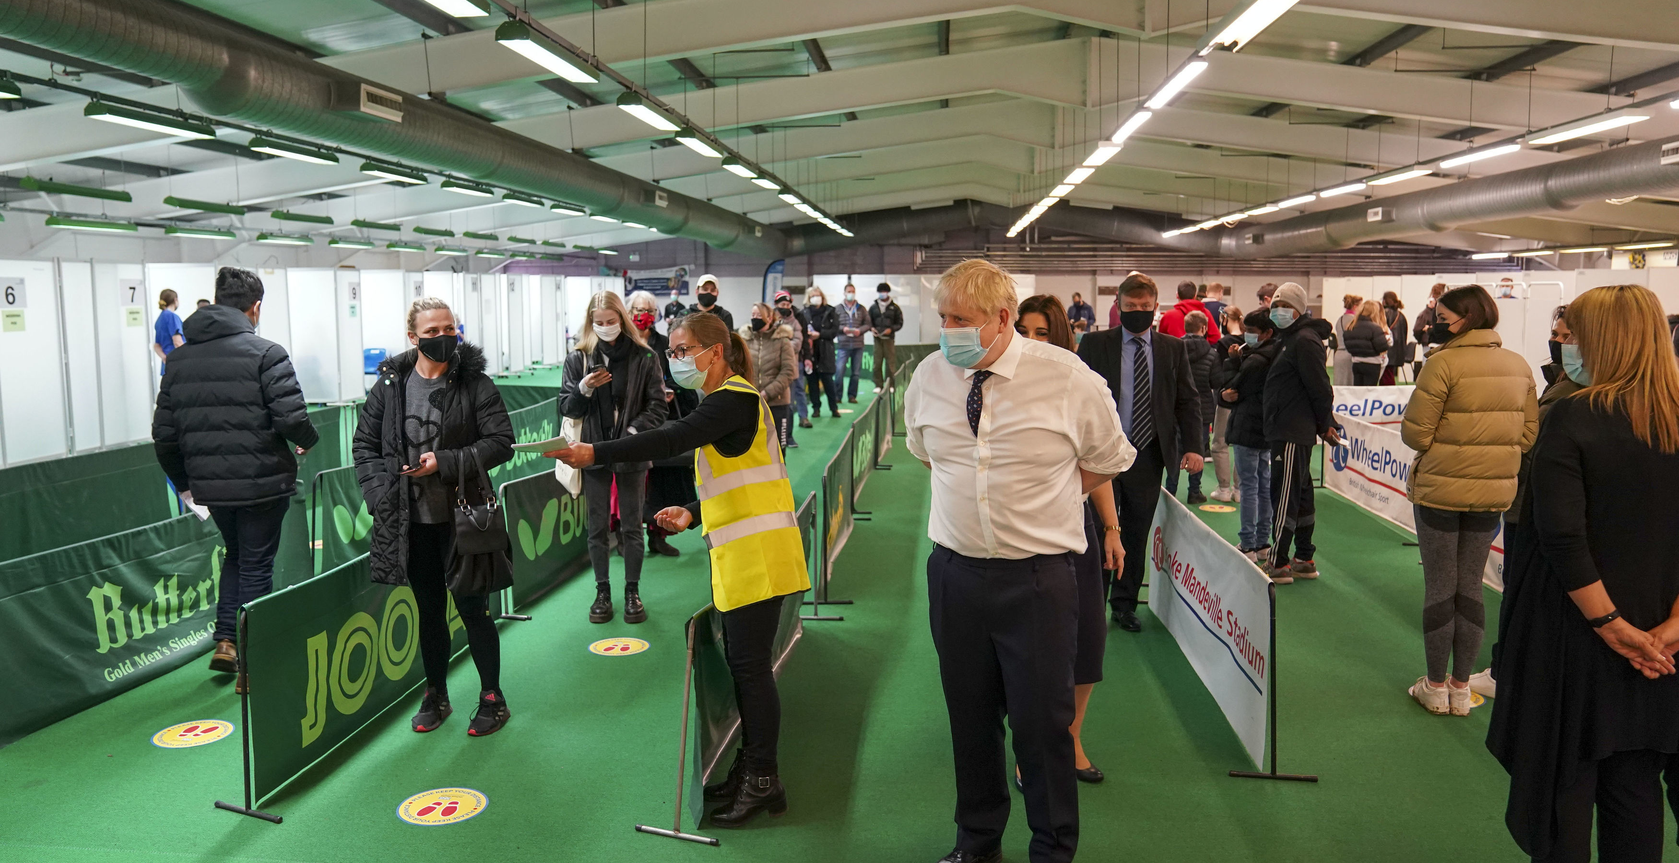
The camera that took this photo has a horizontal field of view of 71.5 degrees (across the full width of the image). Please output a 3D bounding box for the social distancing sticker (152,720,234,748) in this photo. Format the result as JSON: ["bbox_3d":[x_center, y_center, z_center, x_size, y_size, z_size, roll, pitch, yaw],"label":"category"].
[{"bbox_3d":[-2.490,1.163,4.489,0.310,0.005,0.310,1,7,5],"label":"social distancing sticker"}]

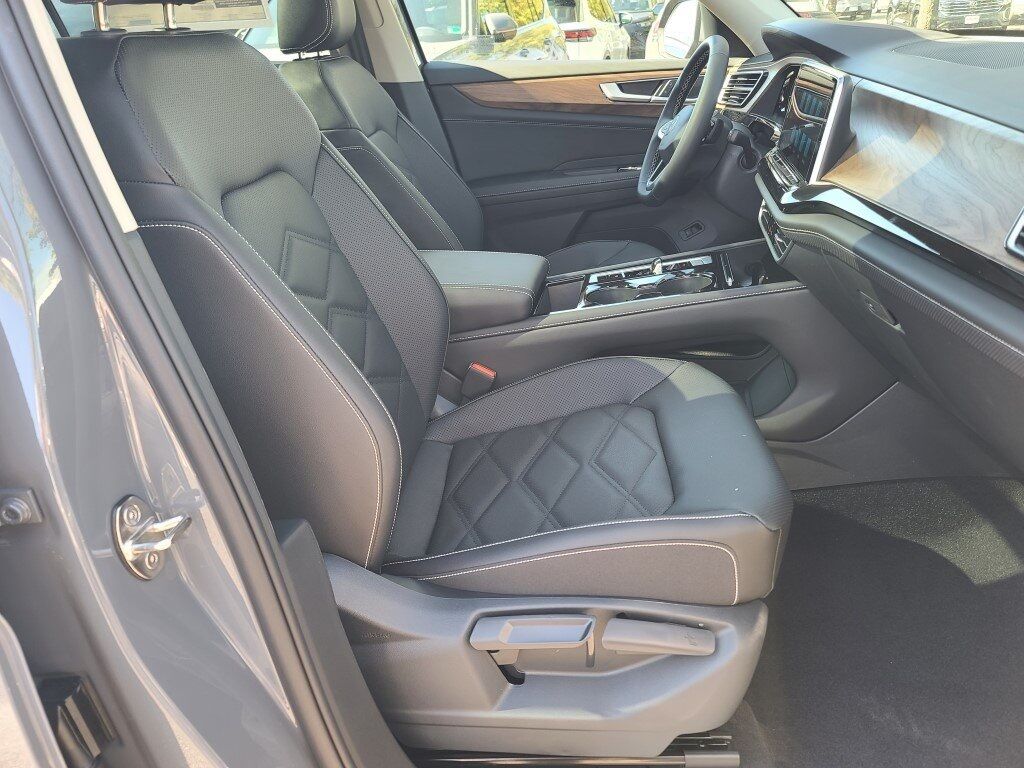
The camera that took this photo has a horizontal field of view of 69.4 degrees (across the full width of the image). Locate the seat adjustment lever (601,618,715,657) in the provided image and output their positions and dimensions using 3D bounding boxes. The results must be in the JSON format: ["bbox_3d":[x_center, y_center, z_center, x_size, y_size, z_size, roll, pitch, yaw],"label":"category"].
[{"bbox_3d":[0.188,0.330,0.961,0.143,0.029,0.032,5,29,1],"label":"seat adjustment lever"}]

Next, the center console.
[{"bbox_3d":[0.283,-0.180,1.422,0.430,0.095,0.230,-7,28,7],"label":"center console"}]

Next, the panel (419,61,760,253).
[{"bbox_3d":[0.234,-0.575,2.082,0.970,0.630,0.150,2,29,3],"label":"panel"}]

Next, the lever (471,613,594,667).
[{"bbox_3d":[0.028,0.335,0.970,0.158,0.045,0.042,-2,29,5],"label":"lever"}]

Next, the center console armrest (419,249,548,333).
[{"bbox_3d":[-0.093,-0.188,1.442,0.330,0.090,0.215,2,29,3],"label":"center console armrest"}]

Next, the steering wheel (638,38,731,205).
[{"bbox_3d":[0.396,-0.568,1.639,0.090,0.372,0.372,21,28,-8],"label":"steering wheel"}]

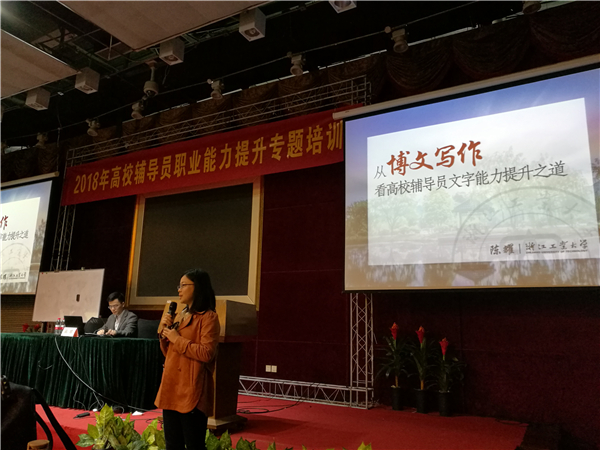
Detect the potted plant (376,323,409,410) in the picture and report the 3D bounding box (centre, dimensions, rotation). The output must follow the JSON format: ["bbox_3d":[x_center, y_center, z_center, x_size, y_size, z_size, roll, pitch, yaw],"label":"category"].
[{"bbox_3d":[1.080,1.624,5.438,0.374,0.964,0.355,-5,-13,29],"label":"potted plant"}]

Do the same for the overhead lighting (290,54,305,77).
[{"bbox_3d":[-0.029,-2.099,6.168,0.180,0.260,0.190,-5,-14,29],"label":"overhead lighting"}]

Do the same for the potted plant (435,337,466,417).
[{"bbox_3d":[1.637,1.639,5.091,0.354,0.825,0.336,-5,-13,29],"label":"potted plant"}]

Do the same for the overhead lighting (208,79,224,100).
[{"bbox_3d":[-1.215,-1.971,6.833,0.180,0.260,0.190,-5,-14,29],"label":"overhead lighting"}]

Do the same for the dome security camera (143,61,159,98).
[{"bbox_3d":[-2.279,-2.266,7.185,0.220,0.592,0.220,-5,-14,29],"label":"dome security camera"}]

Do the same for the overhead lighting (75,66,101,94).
[{"bbox_3d":[-3.256,-2.200,7.180,0.258,0.258,0.258,-5,-13,29],"label":"overhead lighting"}]

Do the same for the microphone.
[{"bbox_3d":[-0.873,0.615,3.200,0.050,0.210,0.050,1,-13,30],"label":"microphone"}]

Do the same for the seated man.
[{"bbox_3d":[-2.282,1.475,5.781,0.530,1.249,0.680,-4,-12,23],"label":"seated man"}]

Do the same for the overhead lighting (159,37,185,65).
[{"bbox_3d":[-1.750,-2.391,6.427,0.225,0.280,0.225,-5,-14,29],"label":"overhead lighting"}]

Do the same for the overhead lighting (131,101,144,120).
[{"bbox_3d":[-2.683,-1.888,7.752,0.190,0.290,0.220,-5,-13,29],"label":"overhead lighting"}]

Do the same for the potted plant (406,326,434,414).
[{"bbox_3d":[1.460,1.716,5.591,0.350,0.990,0.350,-5,-14,29],"label":"potted plant"}]

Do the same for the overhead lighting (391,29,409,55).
[{"bbox_3d":[1.170,-2.145,5.476,0.180,0.260,0.190,-5,-14,29],"label":"overhead lighting"}]

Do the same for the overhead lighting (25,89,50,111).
[{"bbox_3d":[-4.443,-2.134,7.946,0.225,0.280,0.225,-5,-14,29],"label":"overhead lighting"}]

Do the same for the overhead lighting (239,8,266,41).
[{"bbox_3d":[-0.567,-2.434,5.691,0.255,0.255,0.255,-5,-13,29],"label":"overhead lighting"}]

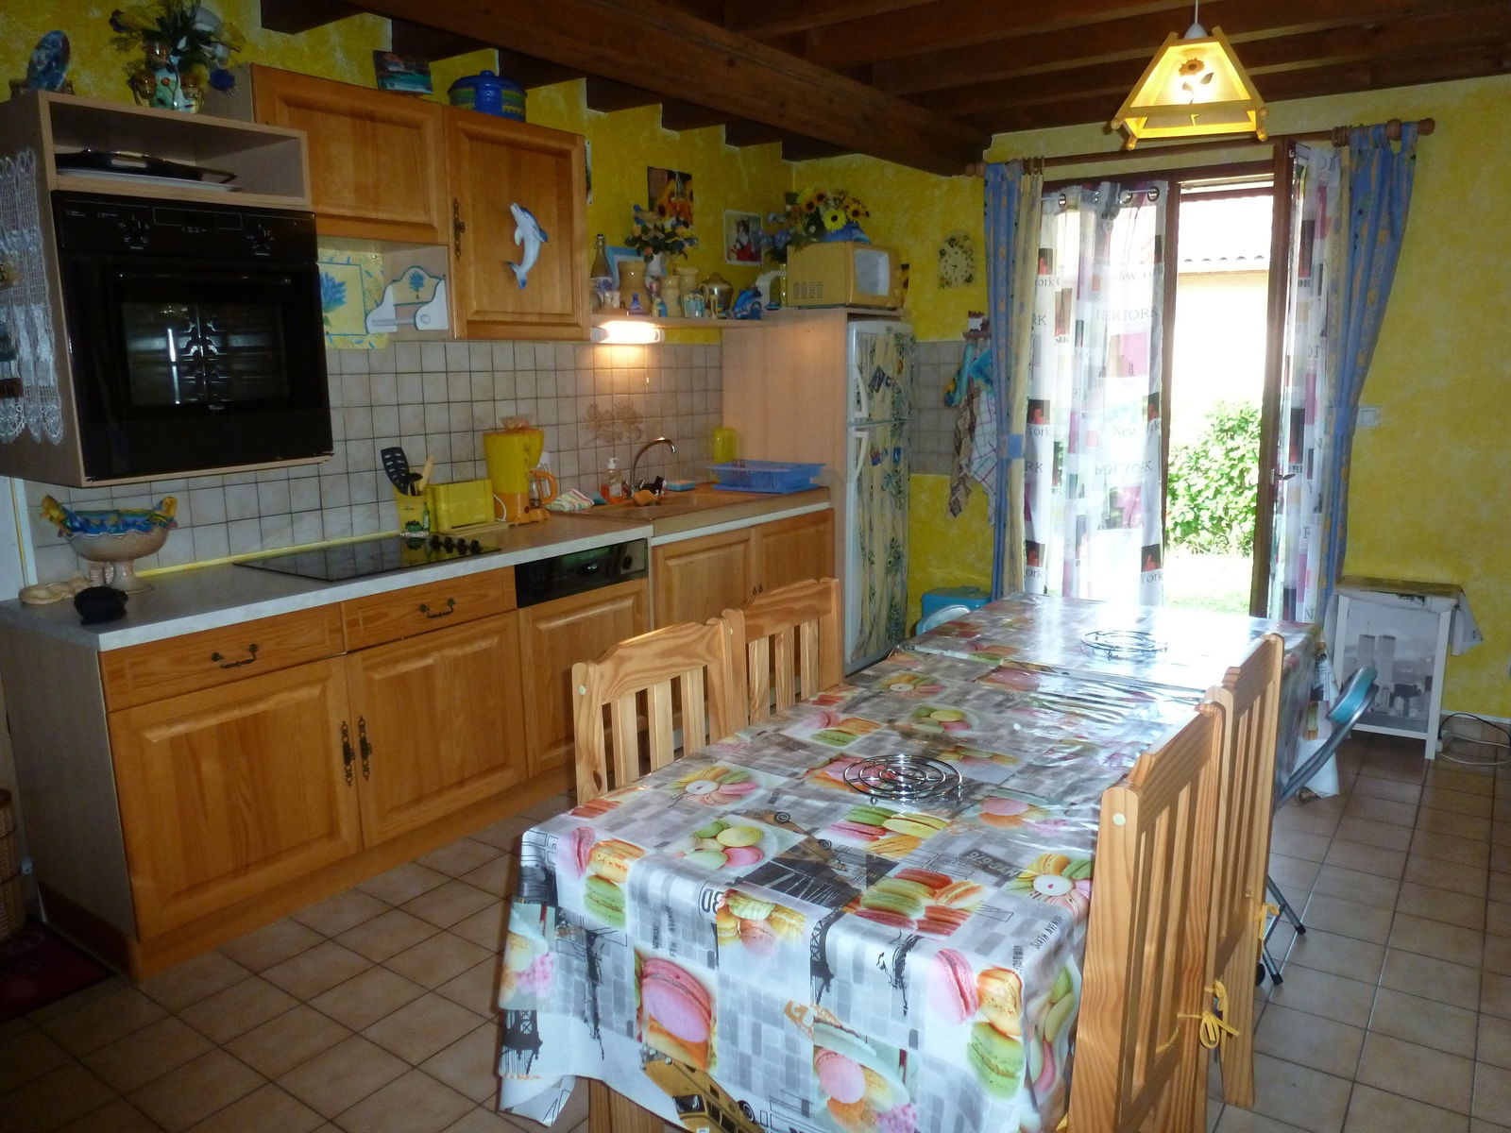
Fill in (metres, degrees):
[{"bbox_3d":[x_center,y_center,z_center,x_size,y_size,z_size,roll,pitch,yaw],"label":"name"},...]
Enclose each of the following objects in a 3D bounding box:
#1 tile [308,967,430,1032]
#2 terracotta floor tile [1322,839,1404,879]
[{"bbox_3d":[-0.887,0.992,2.403,0.195,0.010,0.195,7,13,35],"label":"tile"},{"bbox_3d":[1.671,0.802,2.879,0.192,0.010,0.192,6,12,36],"label":"terracotta floor tile"}]

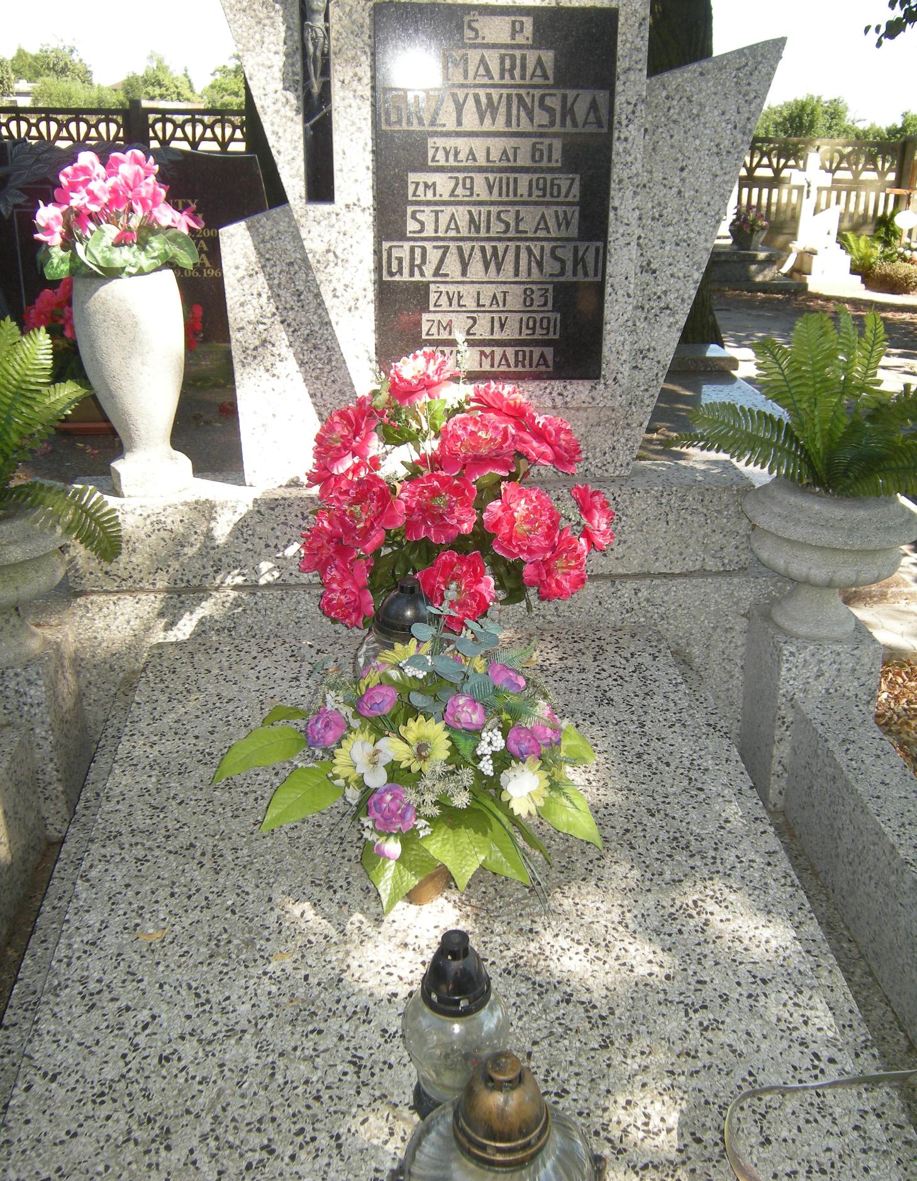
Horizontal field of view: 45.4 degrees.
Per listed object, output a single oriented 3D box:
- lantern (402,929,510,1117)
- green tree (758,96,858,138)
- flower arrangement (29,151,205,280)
[{"bbox_3d":[0.000,0.455,1.140,0.112,0.248,0.112,-2,29,-6],"label":"lantern"},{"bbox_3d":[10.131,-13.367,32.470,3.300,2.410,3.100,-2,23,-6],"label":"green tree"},{"bbox_3d":[-0.574,-0.632,1.850,0.280,0.205,0.250,-2,23,-6],"label":"flower arrangement"}]

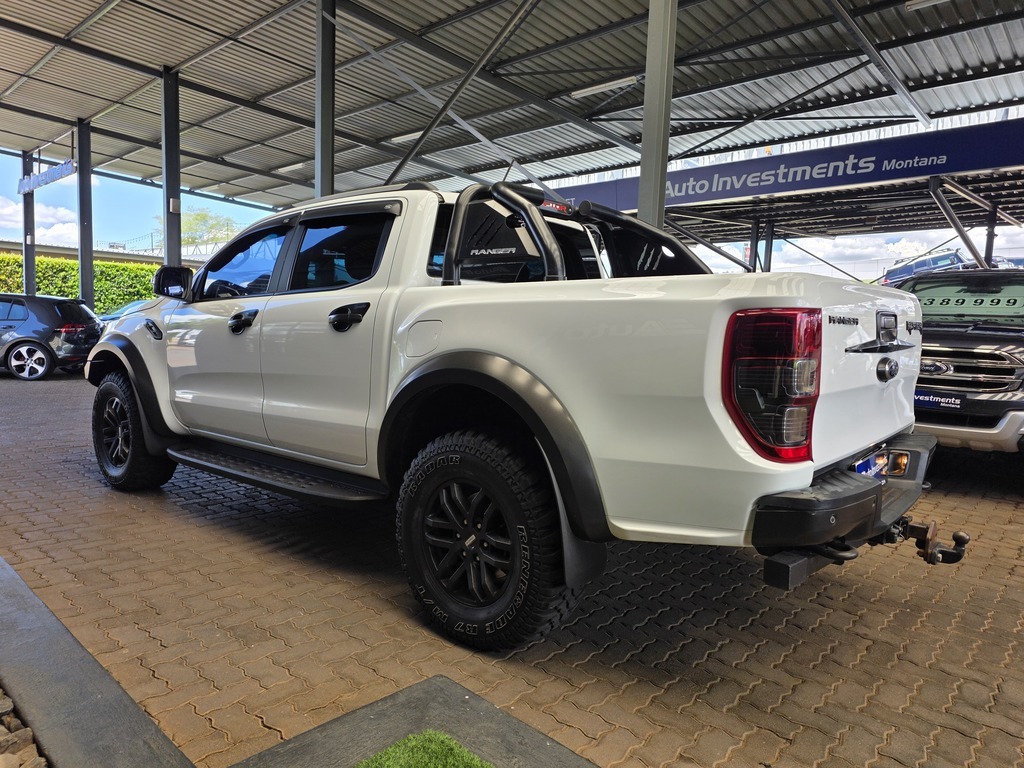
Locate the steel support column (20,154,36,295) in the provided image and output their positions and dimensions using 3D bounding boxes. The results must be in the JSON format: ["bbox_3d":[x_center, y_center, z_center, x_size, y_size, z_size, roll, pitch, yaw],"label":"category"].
[{"bbox_3d":[-12.024,-3.229,17.035,0.150,5.102,0.200,6,7,42],"label":"steel support column"}]

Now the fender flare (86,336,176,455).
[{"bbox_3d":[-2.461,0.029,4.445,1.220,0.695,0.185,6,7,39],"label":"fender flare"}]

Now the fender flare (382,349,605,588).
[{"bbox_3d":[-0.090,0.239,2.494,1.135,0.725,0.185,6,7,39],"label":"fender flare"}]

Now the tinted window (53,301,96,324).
[{"bbox_3d":[-7.910,-1.305,12.326,0.100,0.400,1.160,-26,8,-4],"label":"tinted window"}]

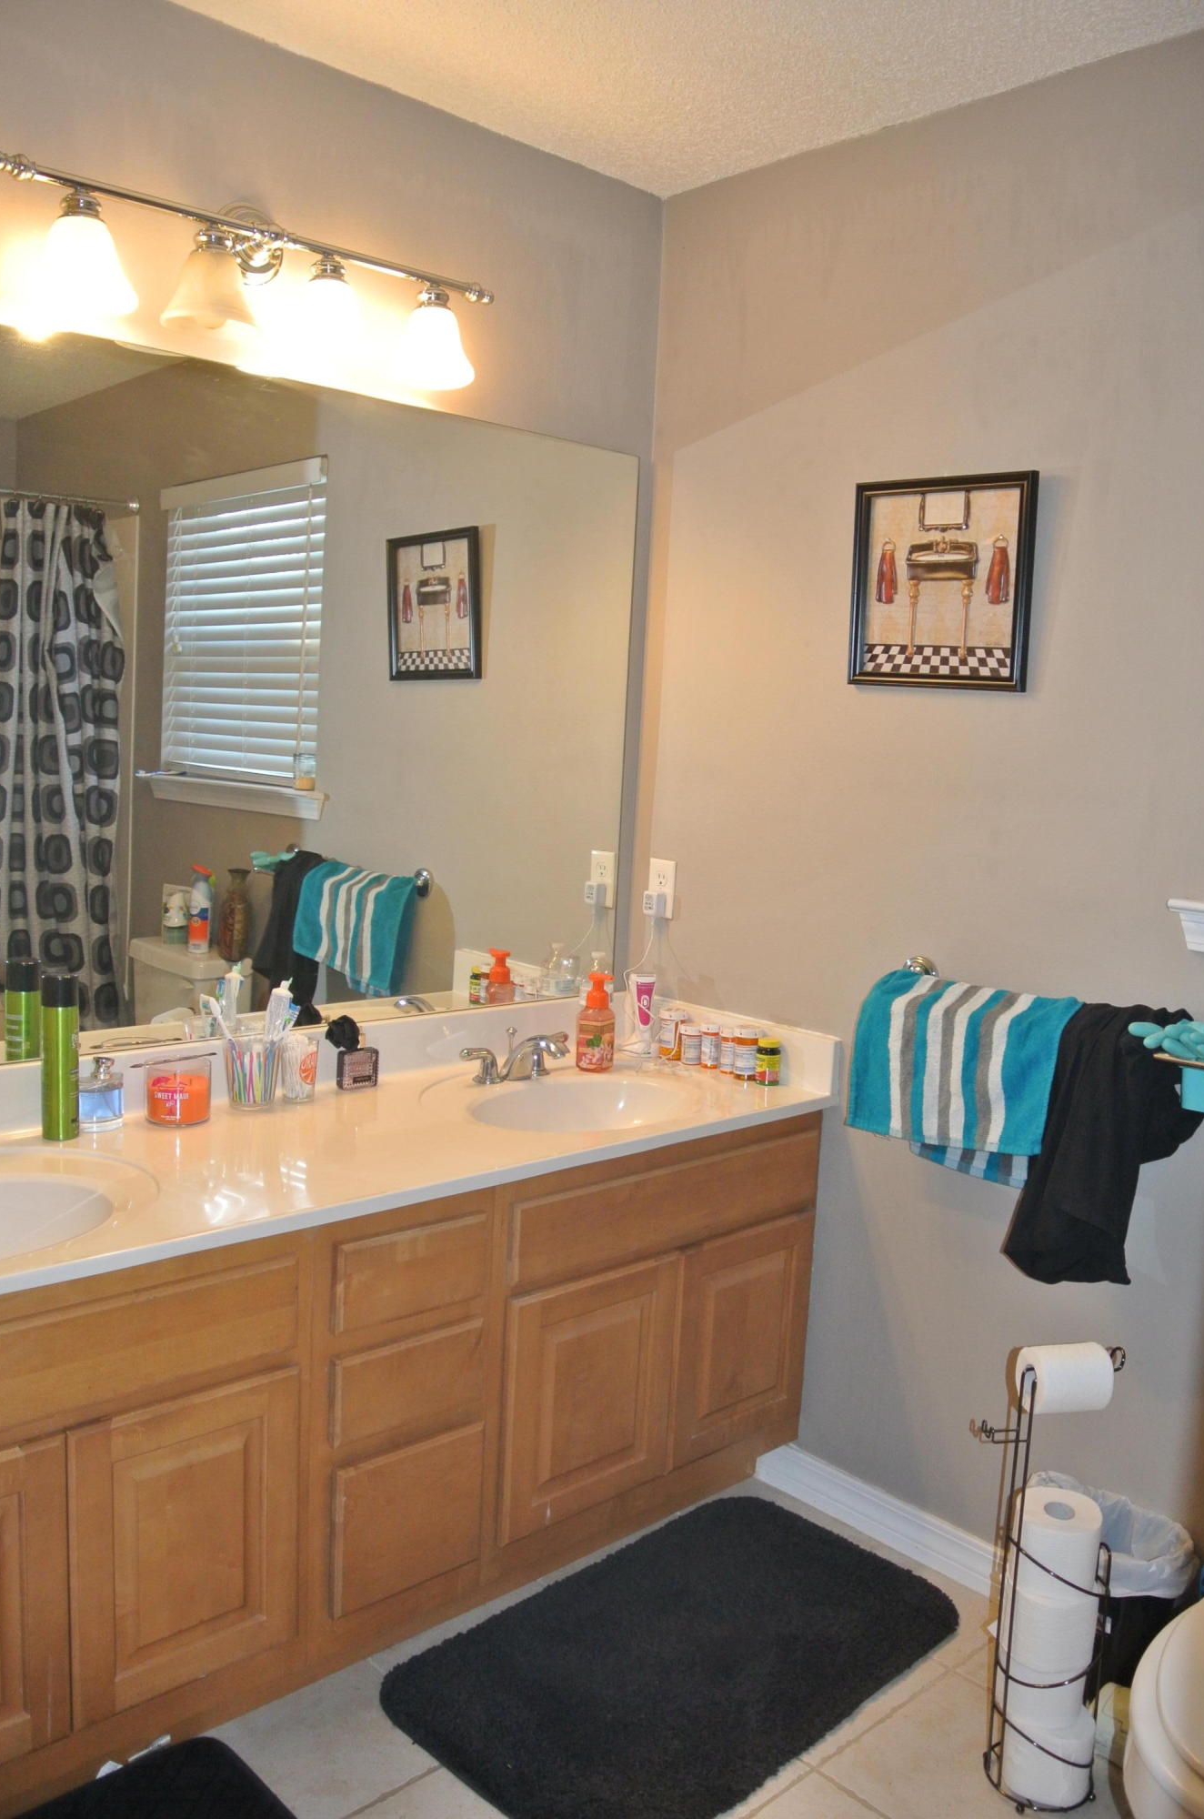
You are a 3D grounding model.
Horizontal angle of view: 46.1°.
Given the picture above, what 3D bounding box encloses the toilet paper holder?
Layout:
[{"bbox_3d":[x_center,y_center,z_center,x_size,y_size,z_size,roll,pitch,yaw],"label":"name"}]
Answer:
[{"bbox_3d":[0.612,0.905,1.931,0.197,0.620,0.145,1,8,-15],"label":"toilet paper holder"}]

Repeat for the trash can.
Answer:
[{"bbox_3d":[0.741,1.055,2.124,0.180,0.285,0.250,-4,10,-43],"label":"trash can"}]

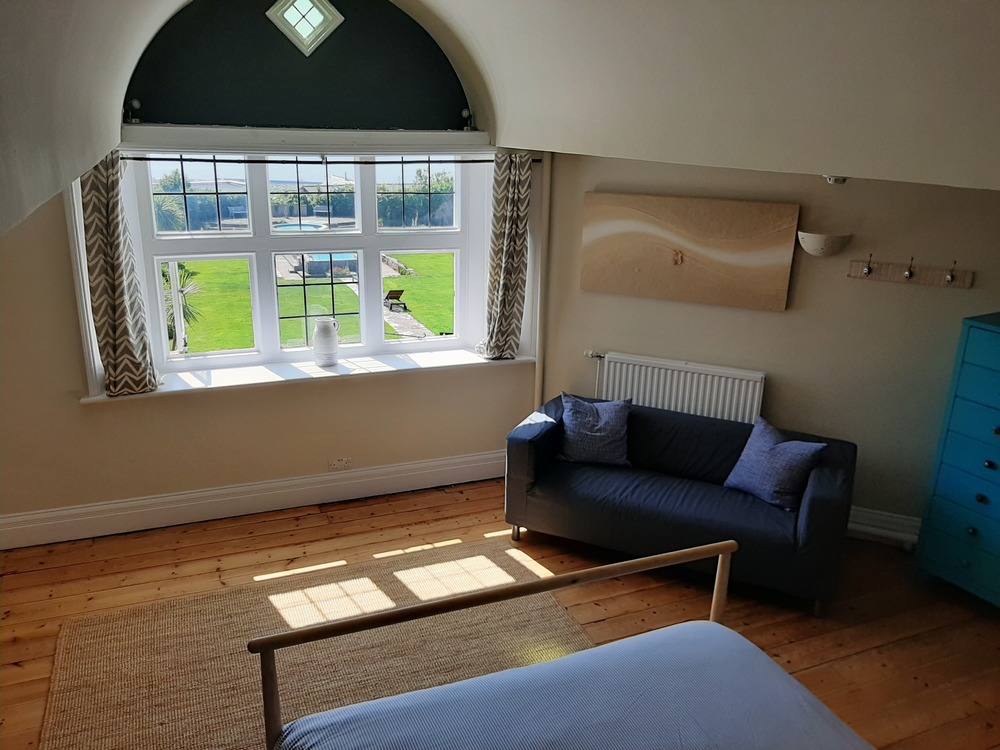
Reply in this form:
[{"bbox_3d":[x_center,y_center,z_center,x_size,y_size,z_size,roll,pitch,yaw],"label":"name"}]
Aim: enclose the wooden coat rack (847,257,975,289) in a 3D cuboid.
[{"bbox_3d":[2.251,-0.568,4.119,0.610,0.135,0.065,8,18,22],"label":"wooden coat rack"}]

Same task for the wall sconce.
[{"bbox_3d":[1.821,-0.732,4.228,0.285,0.130,0.125,8,18,22],"label":"wall sconce"}]

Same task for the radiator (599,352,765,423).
[{"bbox_3d":[1.140,0.229,4.800,0.970,0.620,0.095,8,18,22],"label":"radiator"}]

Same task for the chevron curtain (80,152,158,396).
[{"bbox_3d":[-2.080,-0.538,4.098,0.260,1.320,0.130,-5,18,-21],"label":"chevron curtain"}]

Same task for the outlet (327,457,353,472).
[{"bbox_3d":[-1.033,0.581,4.874,0.147,0.086,0.016,-5,18,-21],"label":"outlet"}]

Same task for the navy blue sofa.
[{"bbox_3d":[1.033,0.691,4.412,1.800,0.670,0.870,9,19,23],"label":"navy blue sofa"}]

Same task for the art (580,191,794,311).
[{"bbox_3d":[1.118,-0.765,4.578,1.260,0.610,0.040,8,18,22],"label":"art"}]

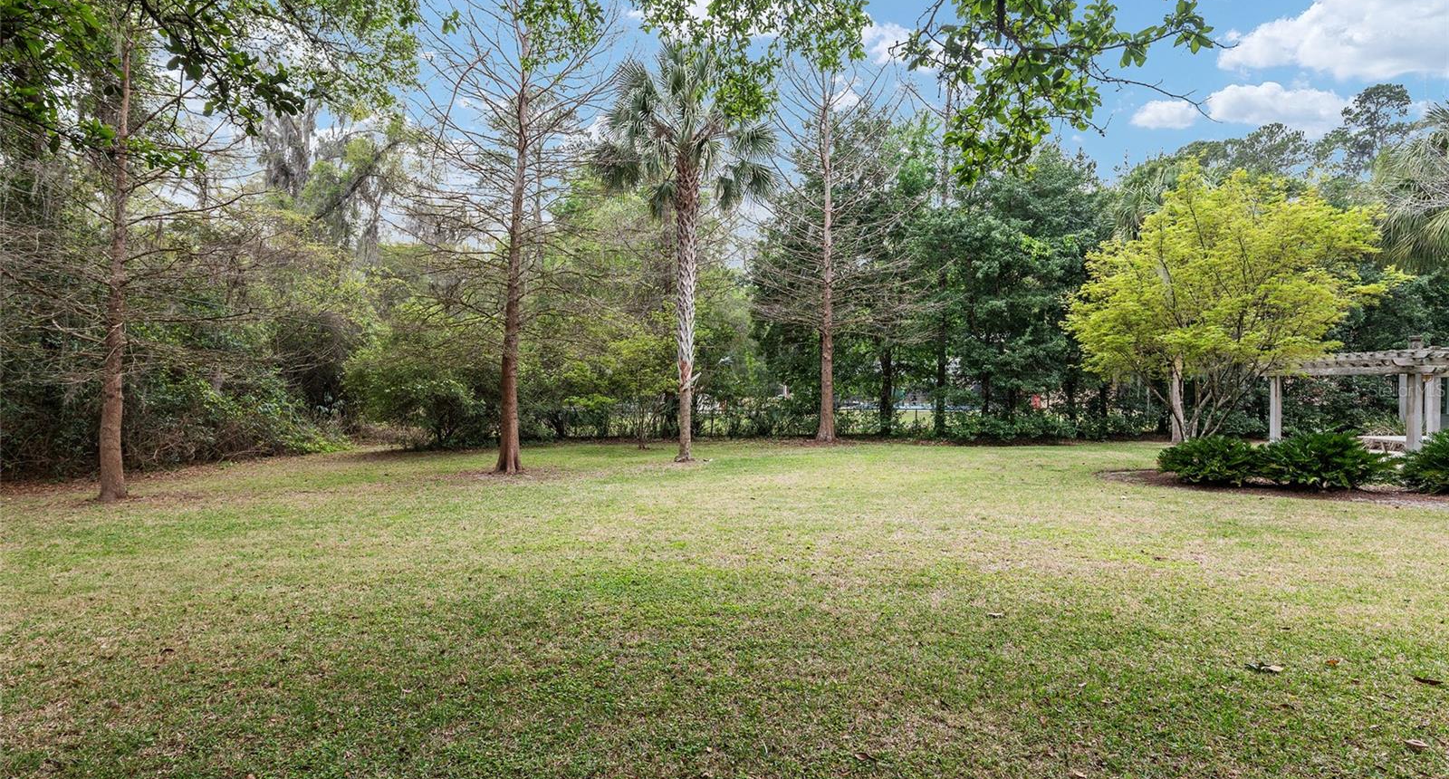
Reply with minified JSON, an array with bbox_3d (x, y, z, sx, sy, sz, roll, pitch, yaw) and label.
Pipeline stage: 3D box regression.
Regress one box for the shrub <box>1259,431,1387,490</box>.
[{"bbox_3d":[10.550,1.200,12.100,1.900,0.970,1.650,0,0,40],"label":"shrub"}]

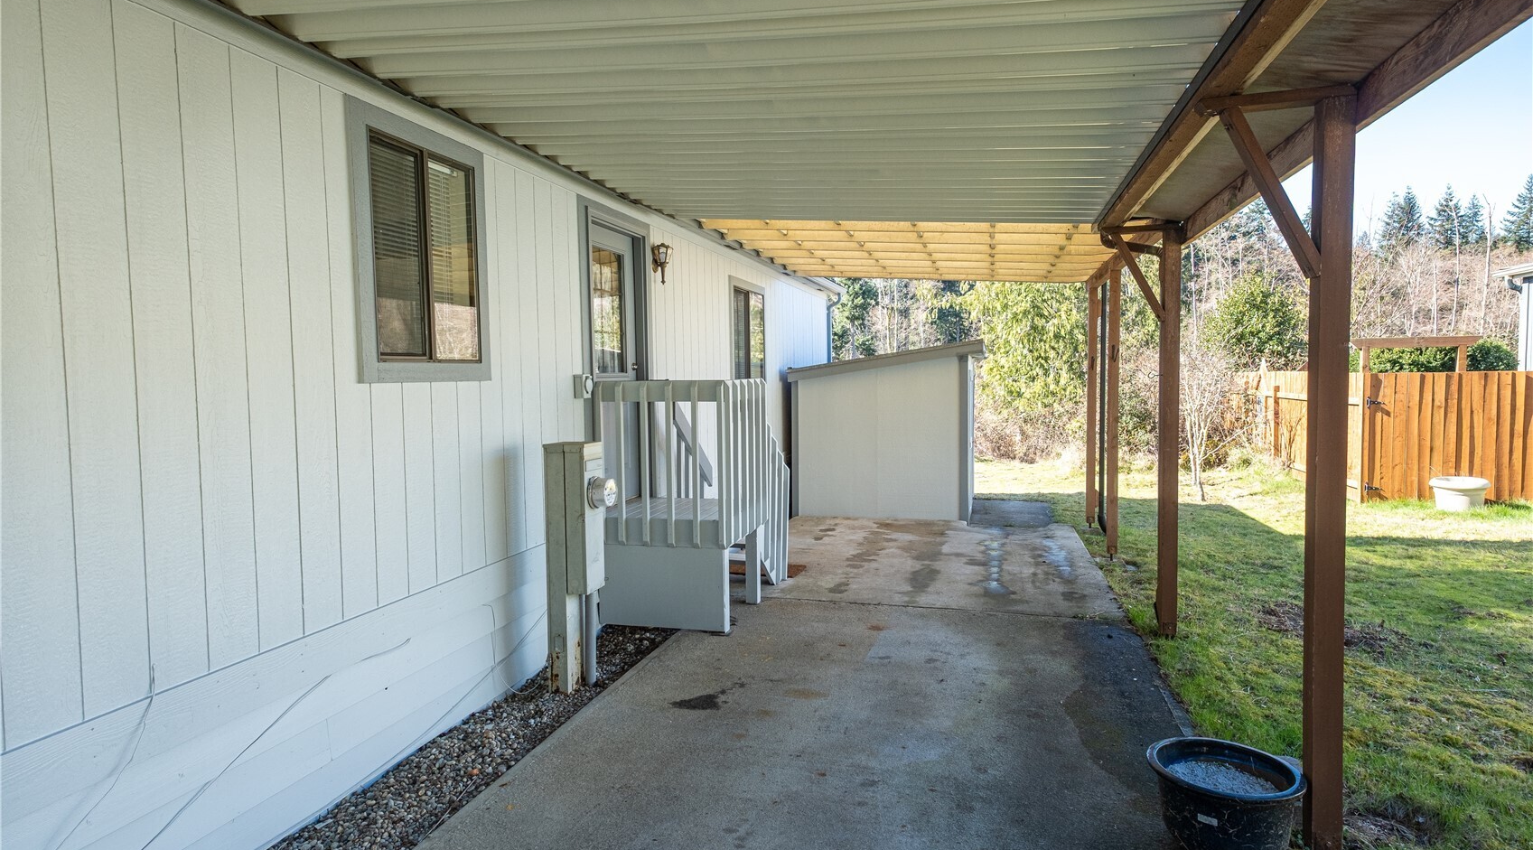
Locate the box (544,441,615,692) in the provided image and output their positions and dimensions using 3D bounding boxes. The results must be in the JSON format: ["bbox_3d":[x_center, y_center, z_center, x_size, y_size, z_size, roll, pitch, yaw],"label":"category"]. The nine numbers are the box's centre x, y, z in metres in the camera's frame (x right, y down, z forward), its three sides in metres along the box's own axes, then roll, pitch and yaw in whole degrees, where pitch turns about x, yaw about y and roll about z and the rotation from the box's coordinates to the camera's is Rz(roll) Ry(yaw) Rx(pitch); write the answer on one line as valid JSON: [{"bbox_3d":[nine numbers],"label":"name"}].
[{"bbox_3d":[-1.009,0.790,4.557,0.370,1.385,0.230,0,3,15],"label":"box"}]

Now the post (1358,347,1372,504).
[{"bbox_3d":[7.776,-0.005,10.489,0.090,2.030,0.090,0,3,15],"label":"post"}]

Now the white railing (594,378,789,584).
[{"bbox_3d":[-0.481,0.505,6.411,0.950,1.720,1.760,0,3,15],"label":"white railing"}]

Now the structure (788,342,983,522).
[{"bbox_3d":[1.633,0.046,10.504,2.280,2.090,2.100,0,3,15],"label":"structure"}]

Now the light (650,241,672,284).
[{"bbox_3d":[-0.858,-1.321,6.565,0.170,0.335,0.160,0,3,15],"label":"light"}]

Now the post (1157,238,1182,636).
[{"bbox_3d":[2.572,0.078,5.167,0.090,2.525,0.090,0,3,15],"label":"post"}]

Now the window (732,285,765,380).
[{"bbox_3d":[-0.187,-1.021,9.347,0.080,1.070,1.300,0,3,15],"label":"window"}]

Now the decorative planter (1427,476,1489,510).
[{"bbox_3d":[8.444,0.838,9.854,0.580,0.350,0.580,0,3,15],"label":"decorative planter"}]

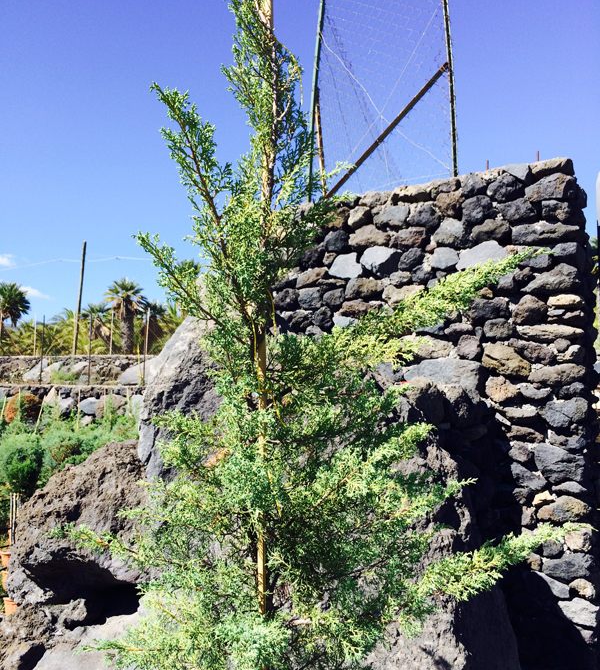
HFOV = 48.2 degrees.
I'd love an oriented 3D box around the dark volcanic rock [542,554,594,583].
[{"bbox_3d":[1.578,1.373,3.939,0.281,0.164,0.240,-4,-9,27],"label":"dark volcanic rock"}]

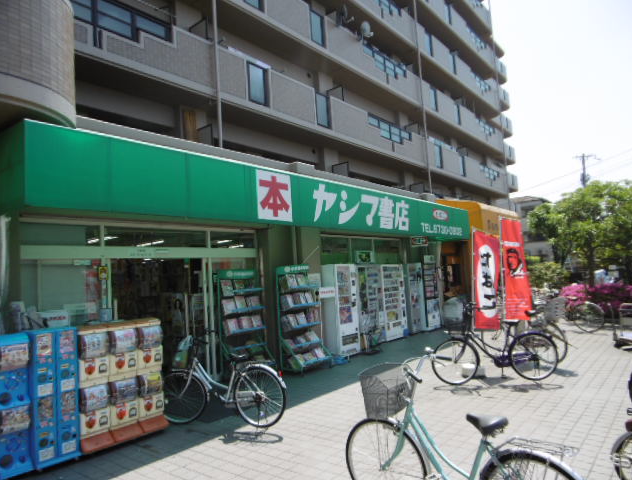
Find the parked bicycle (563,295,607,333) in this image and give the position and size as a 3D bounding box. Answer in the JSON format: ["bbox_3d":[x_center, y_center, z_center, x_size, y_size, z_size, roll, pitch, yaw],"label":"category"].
[{"bbox_3d":[5.991,1.650,10.624,0.580,1.050,1.780,-2,-5,-23],"label":"parked bicycle"}]

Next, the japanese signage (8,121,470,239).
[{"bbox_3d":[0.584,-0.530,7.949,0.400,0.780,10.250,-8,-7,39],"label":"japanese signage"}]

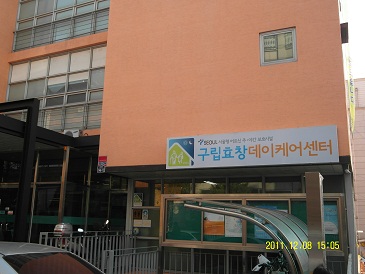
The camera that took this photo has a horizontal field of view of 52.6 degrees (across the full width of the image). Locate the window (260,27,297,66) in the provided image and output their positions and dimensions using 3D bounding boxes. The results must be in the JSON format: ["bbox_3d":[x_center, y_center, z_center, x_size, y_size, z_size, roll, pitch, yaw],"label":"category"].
[{"bbox_3d":[2.417,-2.251,9.332,0.915,0.893,0.100,-4,-13,23],"label":"window"}]

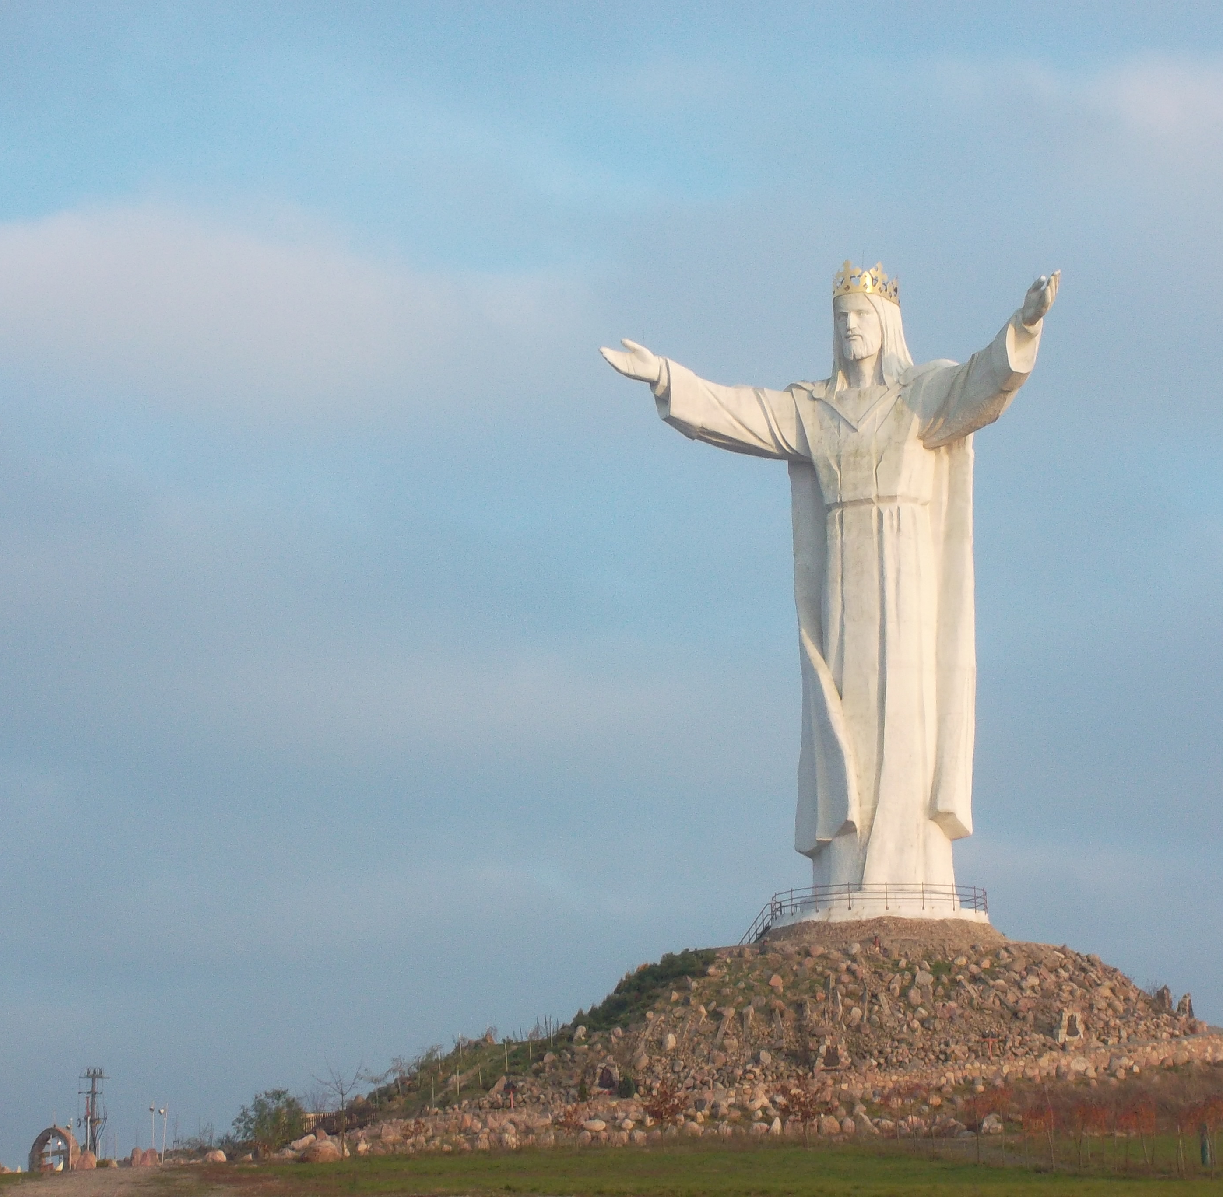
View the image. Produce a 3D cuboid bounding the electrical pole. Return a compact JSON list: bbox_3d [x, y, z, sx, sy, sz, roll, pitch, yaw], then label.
[{"bbox_3d":[-40.082,40.034,300.000,2.400,7.400,0.900,-1,-9,0],"label":"electrical pole"}]

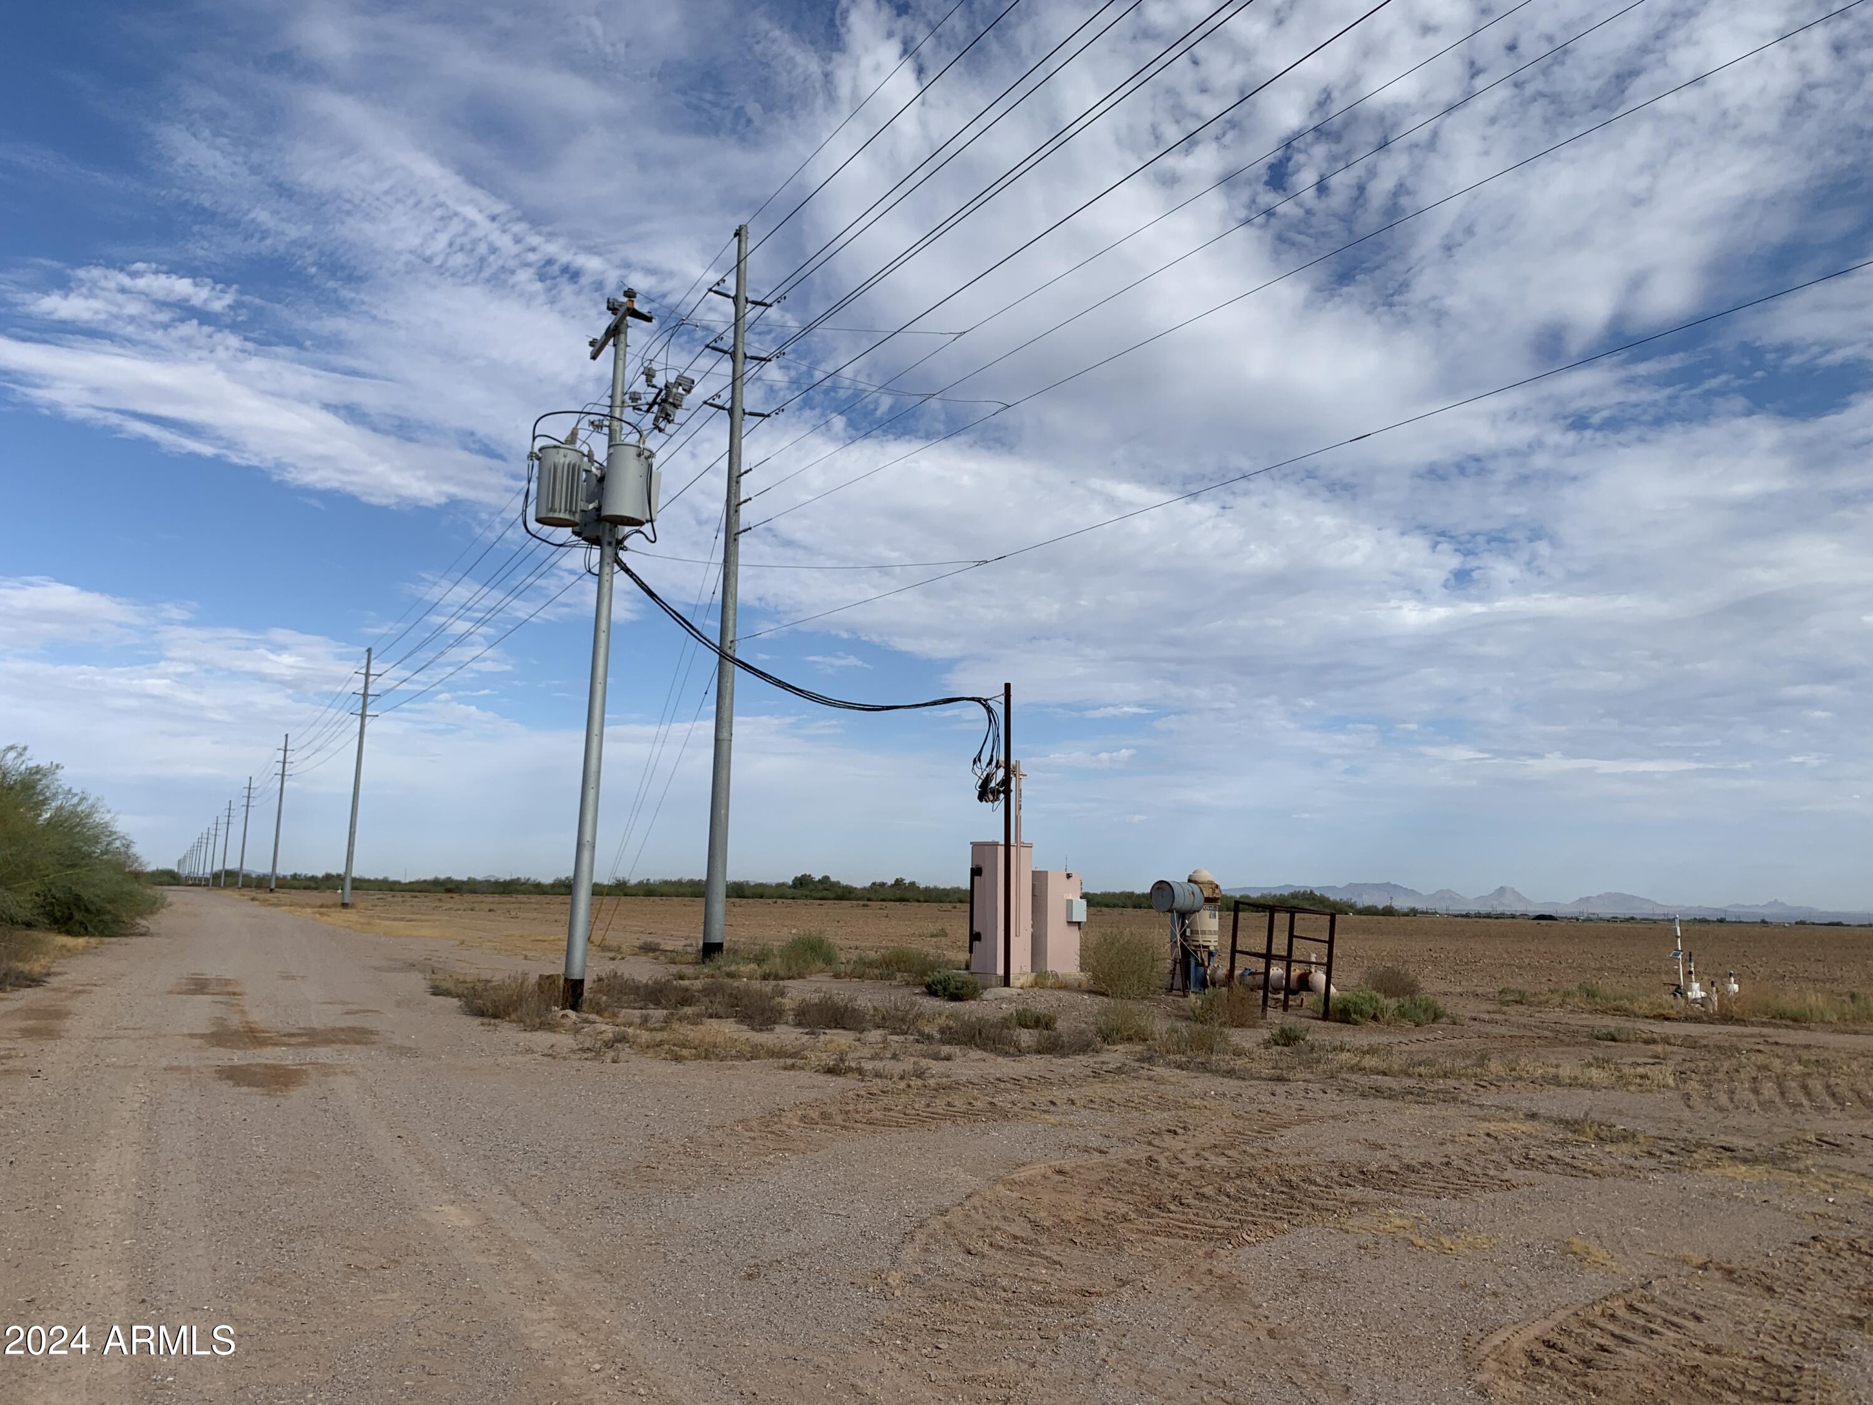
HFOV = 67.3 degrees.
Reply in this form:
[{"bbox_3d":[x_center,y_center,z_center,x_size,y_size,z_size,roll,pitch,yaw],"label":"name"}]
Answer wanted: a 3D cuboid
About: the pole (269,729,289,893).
[{"bbox_3d":[-78.347,13.148,167.800,2.100,18.916,0.500,5,-9,-28],"label":"pole"}]

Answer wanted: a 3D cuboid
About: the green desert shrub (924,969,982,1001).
[{"bbox_3d":[0.262,4.528,22.529,0.885,0.473,0.776,1,-8,0],"label":"green desert shrub"}]

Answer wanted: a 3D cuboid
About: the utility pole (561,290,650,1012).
[{"bbox_3d":[-4.850,-0.845,20.317,0.800,10.300,2.200,5,-9,-28],"label":"utility pole"}]

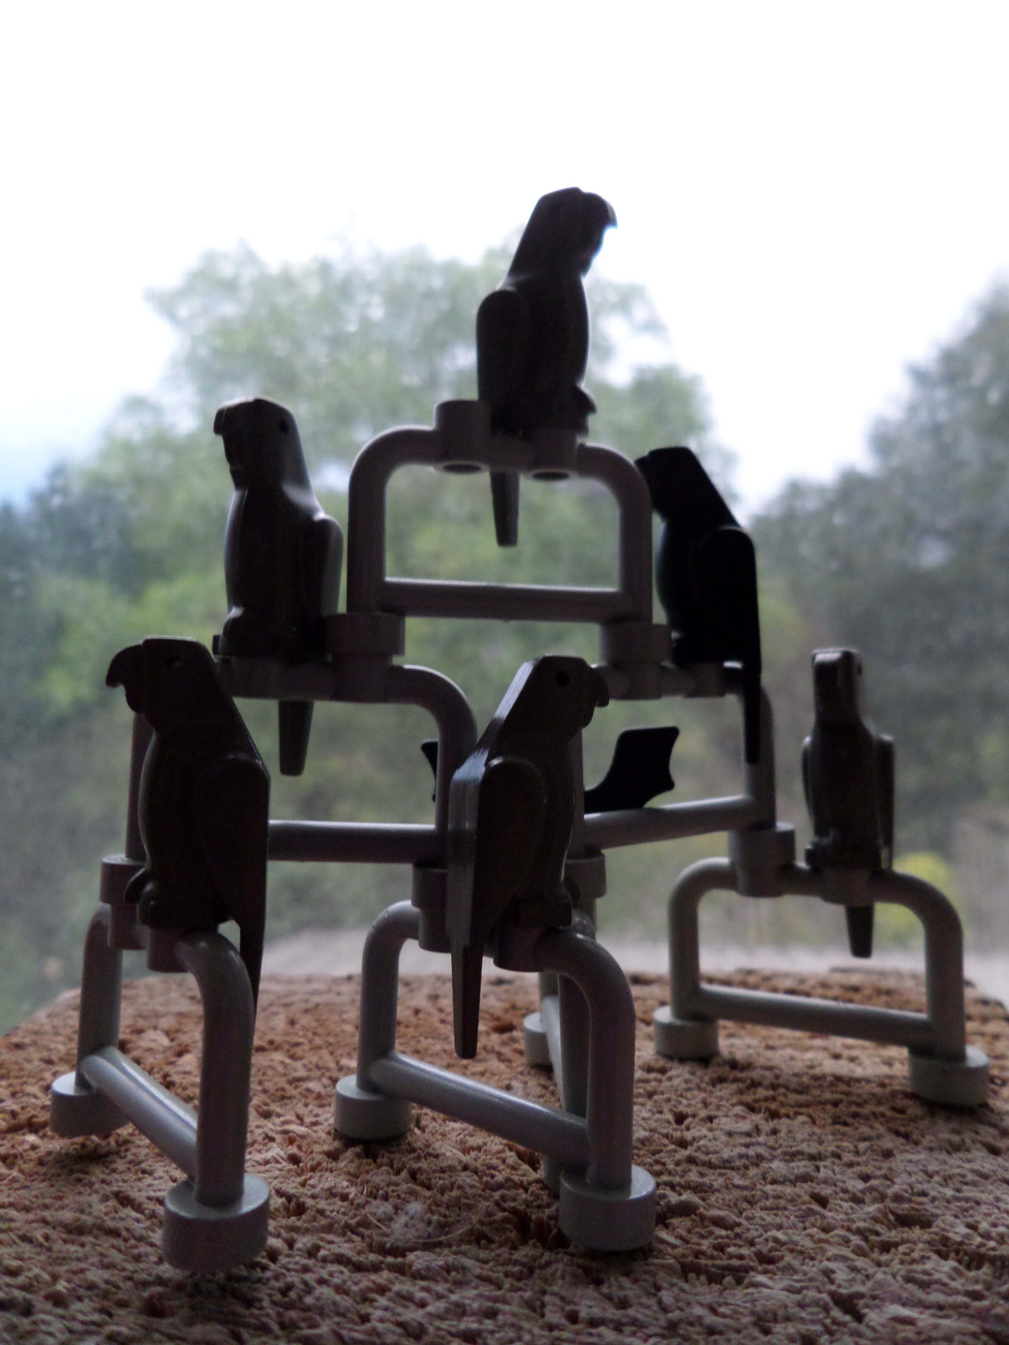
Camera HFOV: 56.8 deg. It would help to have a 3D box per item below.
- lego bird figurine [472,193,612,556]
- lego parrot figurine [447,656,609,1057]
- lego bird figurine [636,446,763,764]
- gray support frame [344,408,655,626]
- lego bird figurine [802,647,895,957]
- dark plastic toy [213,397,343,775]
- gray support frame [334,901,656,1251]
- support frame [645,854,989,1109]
[{"bbox_3d":[0.004,-0.026,0.081,0.012,0.030,0.008,-2,-4,40],"label":"lego bird figurine"},{"bbox_3d":[0.002,0.013,0.070,0.012,0.030,0.008,2,-3,-20],"label":"lego parrot figurine"},{"bbox_3d":[0.018,-0.007,0.088,0.012,0.030,0.008,-1,-3,20],"label":"lego bird figurine"},{"bbox_3d":[0.000,-0.012,0.080,0.030,0.021,0.006,1,-3,-16],"label":"gray support frame"},{"bbox_3d":[0.032,0.013,0.087,0.008,0.030,0.012,-2,-4,38],"label":"lego bird figurine"},{"bbox_3d":[-0.019,-0.006,0.074,0.008,0.030,0.012,-1,-3,20],"label":"dark plastic toy"},{"bbox_3d":[-0.002,0.027,0.072,0.030,0.021,0.006,-2,-4,41],"label":"gray support frame"},{"bbox_3d":[0.029,0.027,0.089,0.030,0.021,0.006,-1,-4,27],"label":"support frame"}]

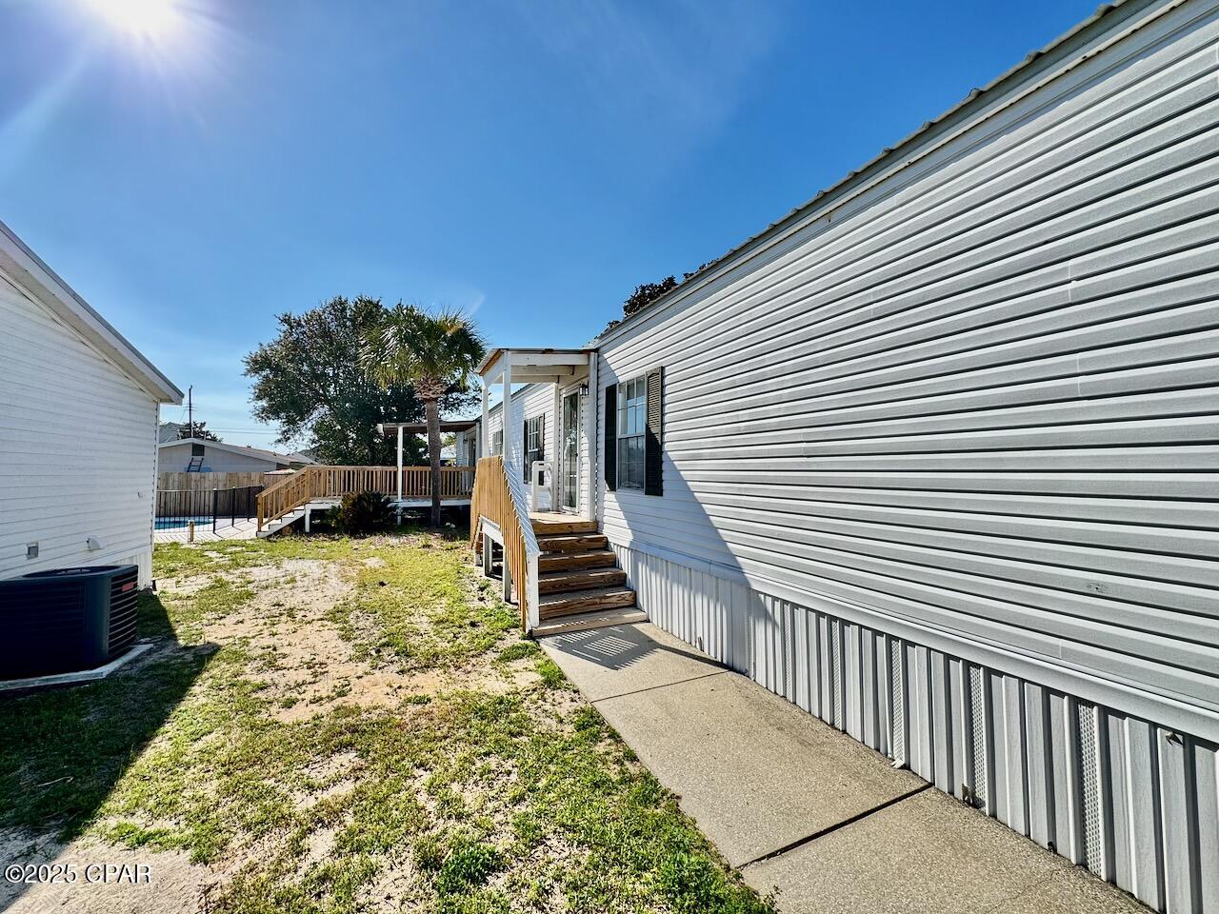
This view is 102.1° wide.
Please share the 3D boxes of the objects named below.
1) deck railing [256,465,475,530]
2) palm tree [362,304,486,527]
[{"bbox_3d":[-7.050,1.180,14.900,6.000,1.780,0.150,1,-2,-23],"label":"deck railing"},{"bbox_3d":[-5.550,-1.270,14.800,3.550,6.650,3.500,1,-2,-23],"label":"palm tree"}]

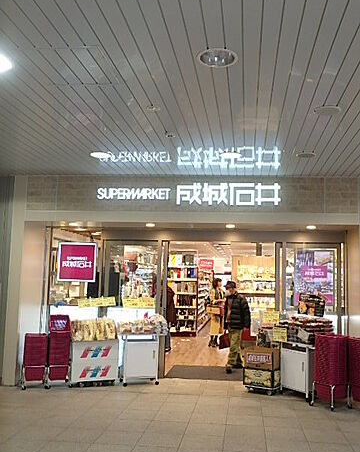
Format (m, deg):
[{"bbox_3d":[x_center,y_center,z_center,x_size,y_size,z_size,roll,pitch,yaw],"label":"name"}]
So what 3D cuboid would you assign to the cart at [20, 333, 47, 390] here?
[{"bbox_3d":[-2.014,1.880,6.679,0.350,0.760,0.440,3,-7,-15],"label":"cart"}]

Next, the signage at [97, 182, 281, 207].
[{"bbox_3d":[0.093,-0.448,6.677,2.616,0.317,0.080,1,-6,8],"label":"signage"}]

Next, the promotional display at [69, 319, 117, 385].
[{"bbox_3d":[-1.291,1.852,7.014,0.690,0.927,0.390,5,-7,-26],"label":"promotional display"}]

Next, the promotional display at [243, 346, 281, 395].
[{"bbox_3d":[1.161,2.037,6.702,0.450,0.620,0.330,-2,-7,31],"label":"promotional display"}]

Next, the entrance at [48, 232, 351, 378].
[{"bbox_3d":[0.166,1.230,7.565,4.828,2.363,0.250,1,-6,8],"label":"entrance"}]

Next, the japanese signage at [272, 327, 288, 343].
[{"bbox_3d":[1.399,1.535,6.594,0.222,0.205,0.012,-2,-7,26],"label":"japanese signage"}]

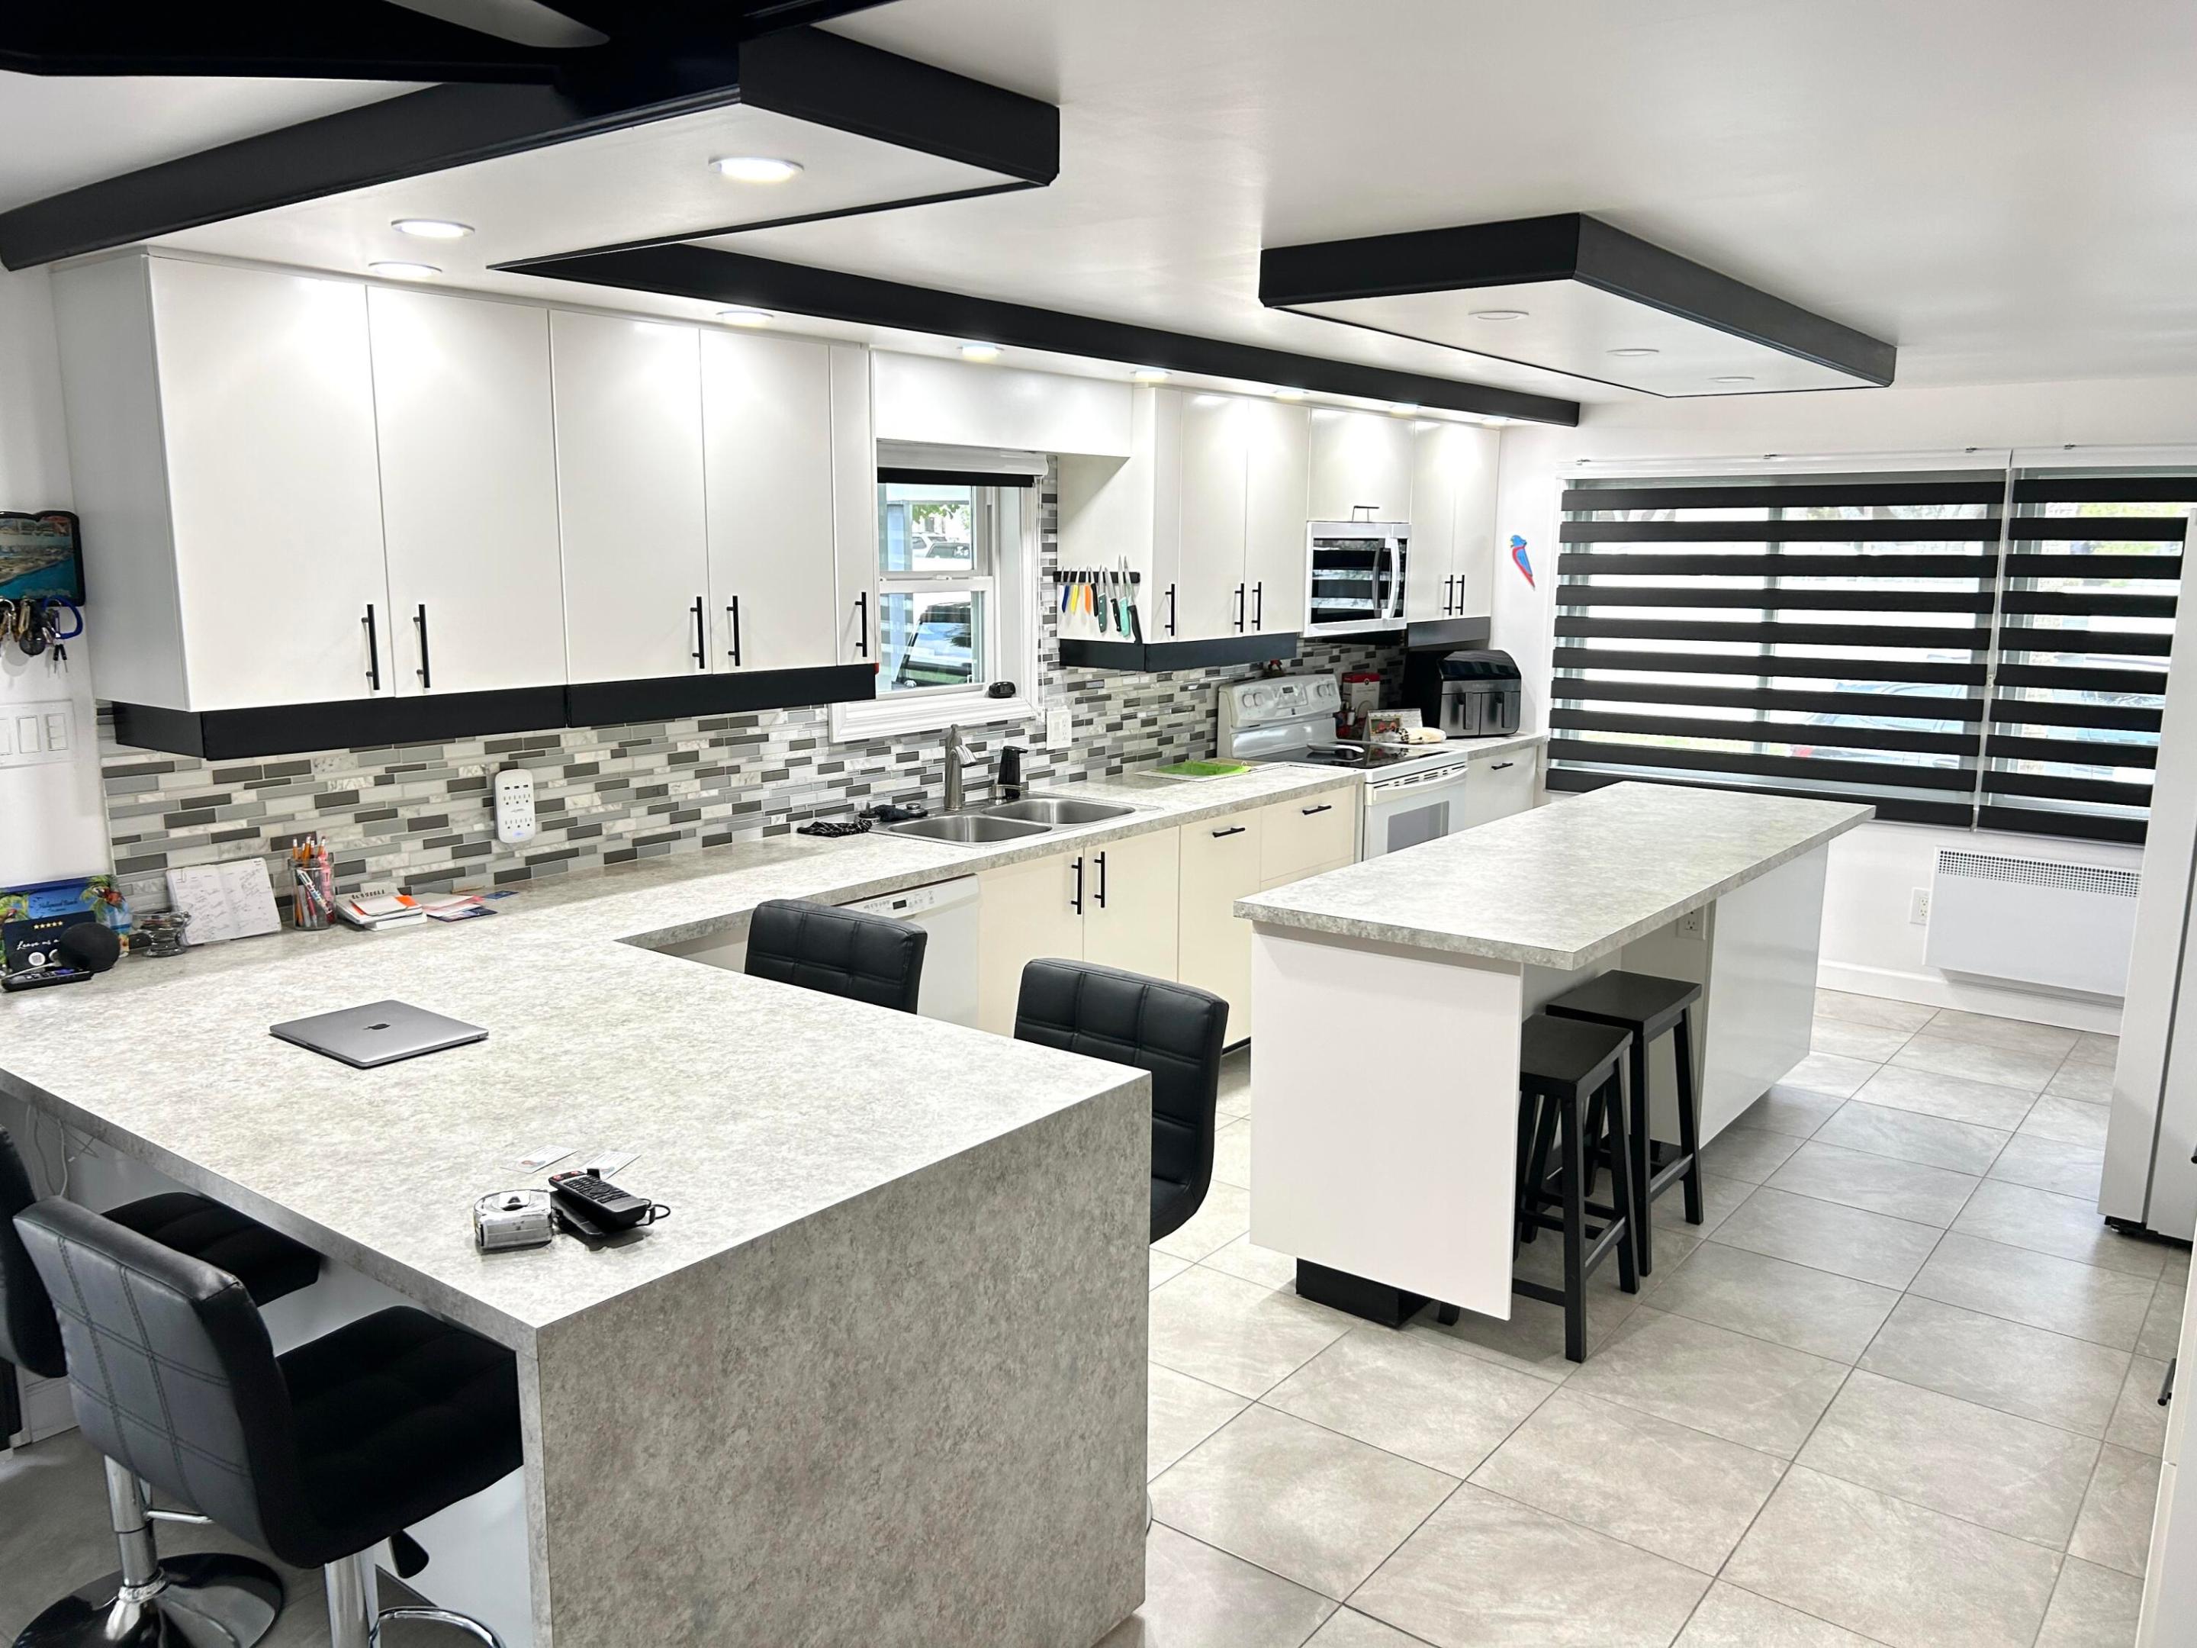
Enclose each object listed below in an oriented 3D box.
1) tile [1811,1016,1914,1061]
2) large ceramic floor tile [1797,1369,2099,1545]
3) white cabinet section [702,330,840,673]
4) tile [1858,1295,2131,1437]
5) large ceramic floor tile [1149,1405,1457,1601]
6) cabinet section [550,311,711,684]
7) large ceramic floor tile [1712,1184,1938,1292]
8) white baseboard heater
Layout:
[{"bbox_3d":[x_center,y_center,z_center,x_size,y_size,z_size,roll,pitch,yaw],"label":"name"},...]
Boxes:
[{"bbox_3d":[2.609,0.757,5.866,0.455,0.012,0.455,8,12,37],"label":"tile"},{"bbox_3d":[1.647,1.217,3.187,0.459,0.012,0.455,8,12,37],"label":"large ceramic floor tile"},{"bbox_3d":[-0.916,-0.771,4.003,0.377,0.766,0.392,8,12,37],"label":"white cabinet section"},{"bbox_3d":[1.928,1.157,3.542,0.455,0.012,0.455,8,12,37],"label":"tile"},{"bbox_3d":[0.363,1.237,3.039,0.459,0.012,0.455,8,12,37],"label":"large ceramic floor tile"},{"bbox_3d":[-1.155,-0.720,3.702,0.377,0.766,0.382,8,12,37],"label":"cabinet section"},{"bbox_3d":[1.847,1.048,4.172,0.459,0.012,0.455,8,12,37],"label":"large ceramic floor tile"},{"bbox_3d":[3.394,0.351,5.923,0.730,0.450,0.090,8,12,37],"label":"white baseboard heater"}]

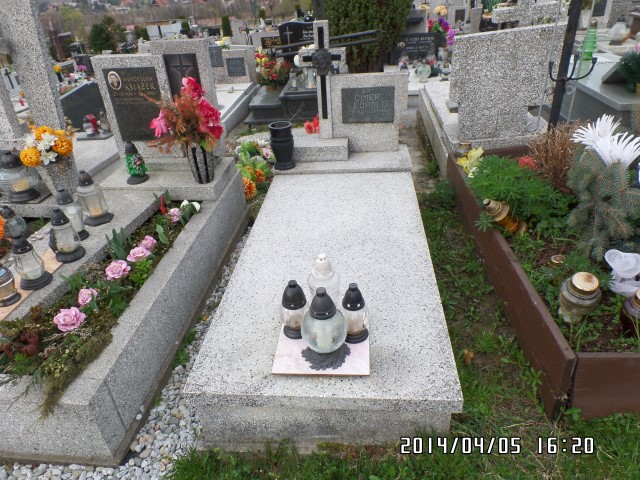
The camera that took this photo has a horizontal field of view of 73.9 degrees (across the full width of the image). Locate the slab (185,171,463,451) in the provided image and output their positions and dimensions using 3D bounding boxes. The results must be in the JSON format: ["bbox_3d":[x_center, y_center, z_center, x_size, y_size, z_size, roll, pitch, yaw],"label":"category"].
[{"bbox_3d":[0.079,0.164,2.195,0.910,0.310,1.742,0,33,6],"label":"slab"}]

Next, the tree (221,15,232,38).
[{"bbox_3d":[-4.225,-9.602,19.213,0.470,1.200,0.470,0,30,6],"label":"tree"}]

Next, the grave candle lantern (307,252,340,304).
[{"bbox_3d":[0.013,0.169,1.667,0.128,0.265,0.128,0,32,6],"label":"grave candle lantern"}]

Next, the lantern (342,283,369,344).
[{"bbox_3d":[0.131,0.255,1.521,0.093,0.247,0.093,0,32,6],"label":"lantern"}]

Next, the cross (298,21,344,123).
[{"bbox_3d":[0.031,-1.076,2.890,0.302,0.743,0.092,0,30,6],"label":"cross"}]

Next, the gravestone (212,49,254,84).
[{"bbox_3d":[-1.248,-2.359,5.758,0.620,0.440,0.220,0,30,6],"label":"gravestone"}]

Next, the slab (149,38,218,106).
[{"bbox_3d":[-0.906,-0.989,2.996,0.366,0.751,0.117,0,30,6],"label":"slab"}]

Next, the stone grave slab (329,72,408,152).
[{"bbox_3d":[0.343,-0.876,2.928,0.506,0.512,0.090,0,30,6],"label":"stone grave slab"}]

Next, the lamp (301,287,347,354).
[{"bbox_3d":[0.016,0.272,1.413,0.155,0.278,0.155,0,30,6],"label":"lamp"}]

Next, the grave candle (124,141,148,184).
[{"bbox_3d":[-1.126,-0.479,2.580,0.125,0.245,0.125,0,32,6],"label":"grave candle"}]

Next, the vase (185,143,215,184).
[{"bbox_3d":[-0.814,-0.535,2.898,0.165,0.278,0.170,0,30,6],"label":"vase"}]

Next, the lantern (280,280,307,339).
[{"bbox_3d":[-0.096,0.248,1.561,0.093,0.240,0.093,0,32,6],"label":"lantern"}]

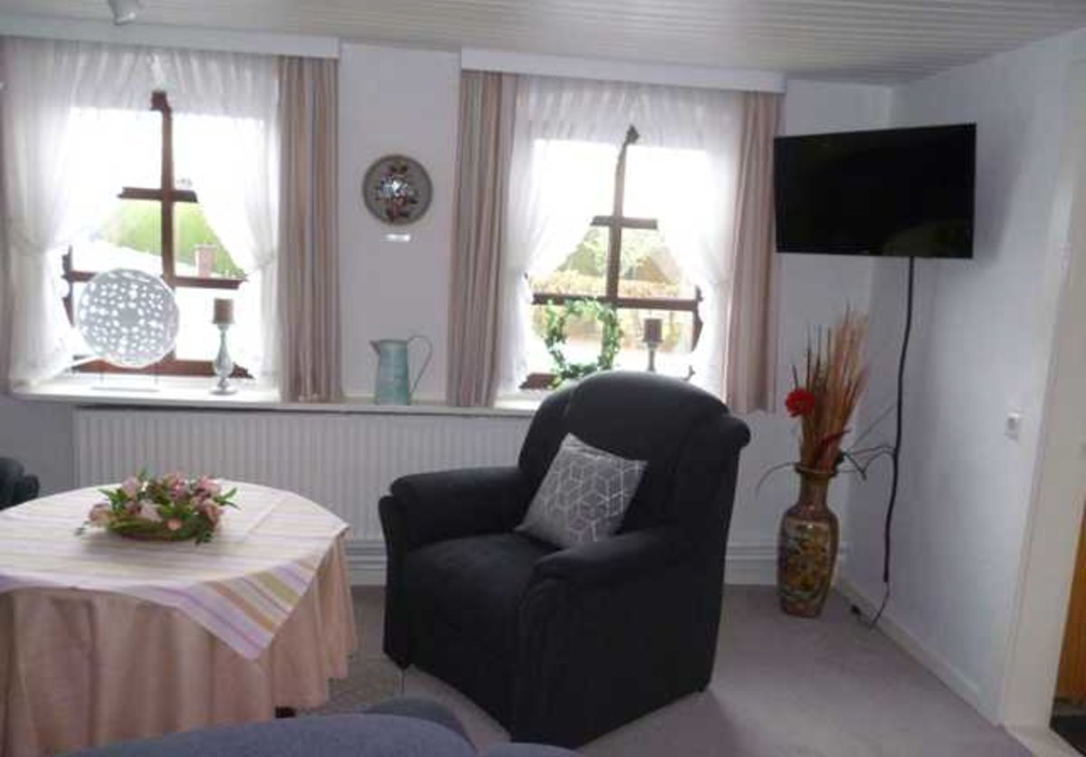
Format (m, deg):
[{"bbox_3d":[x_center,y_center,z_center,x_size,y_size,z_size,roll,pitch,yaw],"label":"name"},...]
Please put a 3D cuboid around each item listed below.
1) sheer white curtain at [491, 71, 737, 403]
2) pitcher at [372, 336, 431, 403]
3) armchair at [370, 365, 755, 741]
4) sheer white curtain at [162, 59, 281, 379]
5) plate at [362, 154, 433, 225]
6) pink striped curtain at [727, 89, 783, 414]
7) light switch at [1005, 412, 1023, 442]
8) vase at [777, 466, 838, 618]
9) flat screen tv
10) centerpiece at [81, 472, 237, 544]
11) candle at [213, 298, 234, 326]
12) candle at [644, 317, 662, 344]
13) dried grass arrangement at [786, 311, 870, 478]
[{"bbox_3d":[0.327,-0.546,3.654,0.986,1.318,0.090,1,9,-8],"label":"sheer white curtain"},{"bbox_3d":[-0.573,-0.040,3.552,0.246,0.274,0.155,1,9,-8],"label":"pitcher"},{"bbox_3d":[0.049,0.497,2.995,0.926,1.004,0.887,-5,12,-41],"label":"armchair"},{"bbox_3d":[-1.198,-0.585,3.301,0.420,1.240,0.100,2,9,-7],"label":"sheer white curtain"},{"bbox_3d":[-0.558,-0.726,3.379,0.262,0.262,0.030,2,9,-7],"label":"plate"},{"bbox_3d":[0.864,-0.485,3.522,0.220,1.260,0.100,2,9,-7],"label":"pink striped curtain"},{"bbox_3d":[1.543,0.154,2.906,0.020,0.082,0.080,1,9,-8],"label":"light switch"},{"bbox_3d":[1.143,0.709,3.783,0.250,0.620,0.250,1,9,-8],"label":"vase"},{"bbox_3d":[1.170,-0.660,3.137,0.060,0.435,0.733,-20,21,-41],"label":"flat screen tv"},{"bbox_3d":[-1.212,0.387,2.806,0.440,0.158,0.340,1,9,-8],"label":"centerpiece"},{"bbox_3d":[-1.258,-0.263,3.455,0.072,0.098,0.072,2,9,-7],"label":"candle"},{"bbox_3d":[0.462,-0.195,3.633,0.072,0.098,0.072,2,9,-7],"label":"candle"},{"bbox_3d":[1.187,0.060,3.670,0.336,0.680,0.280,1,9,-8],"label":"dried grass arrangement"}]

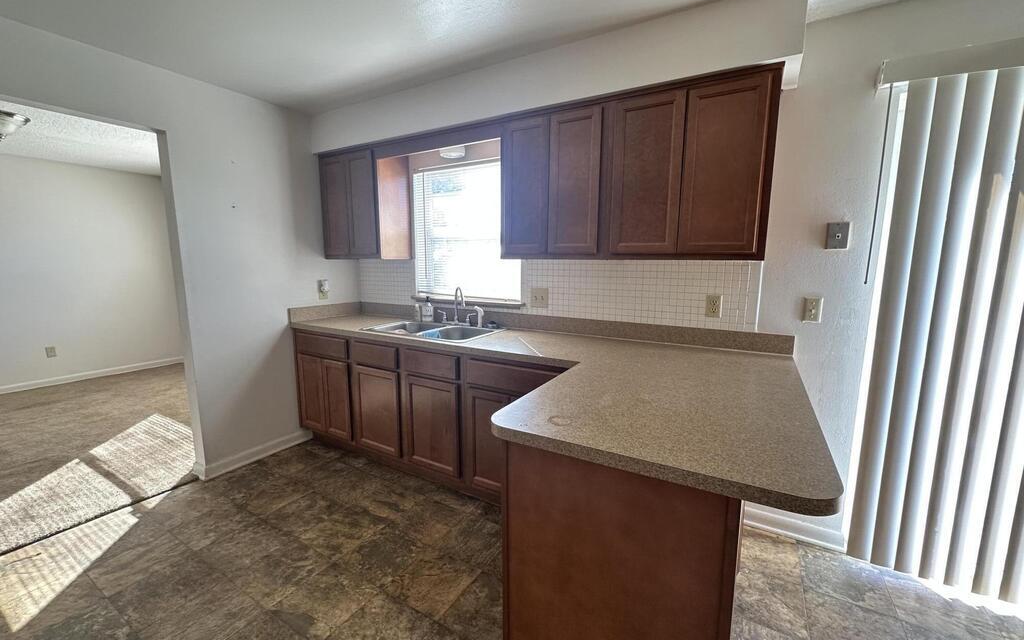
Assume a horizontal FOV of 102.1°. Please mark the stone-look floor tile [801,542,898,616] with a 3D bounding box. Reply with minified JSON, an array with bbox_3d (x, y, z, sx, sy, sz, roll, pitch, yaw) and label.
[{"bbox_3d":[1.429,1.125,1.795,0.305,0.008,0.305,5,9,30],"label":"stone-look floor tile"}]

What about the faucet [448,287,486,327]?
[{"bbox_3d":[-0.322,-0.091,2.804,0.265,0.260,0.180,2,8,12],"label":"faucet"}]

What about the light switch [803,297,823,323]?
[{"bbox_3d":[1.388,-0.044,1.912,0.072,0.116,0.010,5,9,30],"label":"light switch"}]

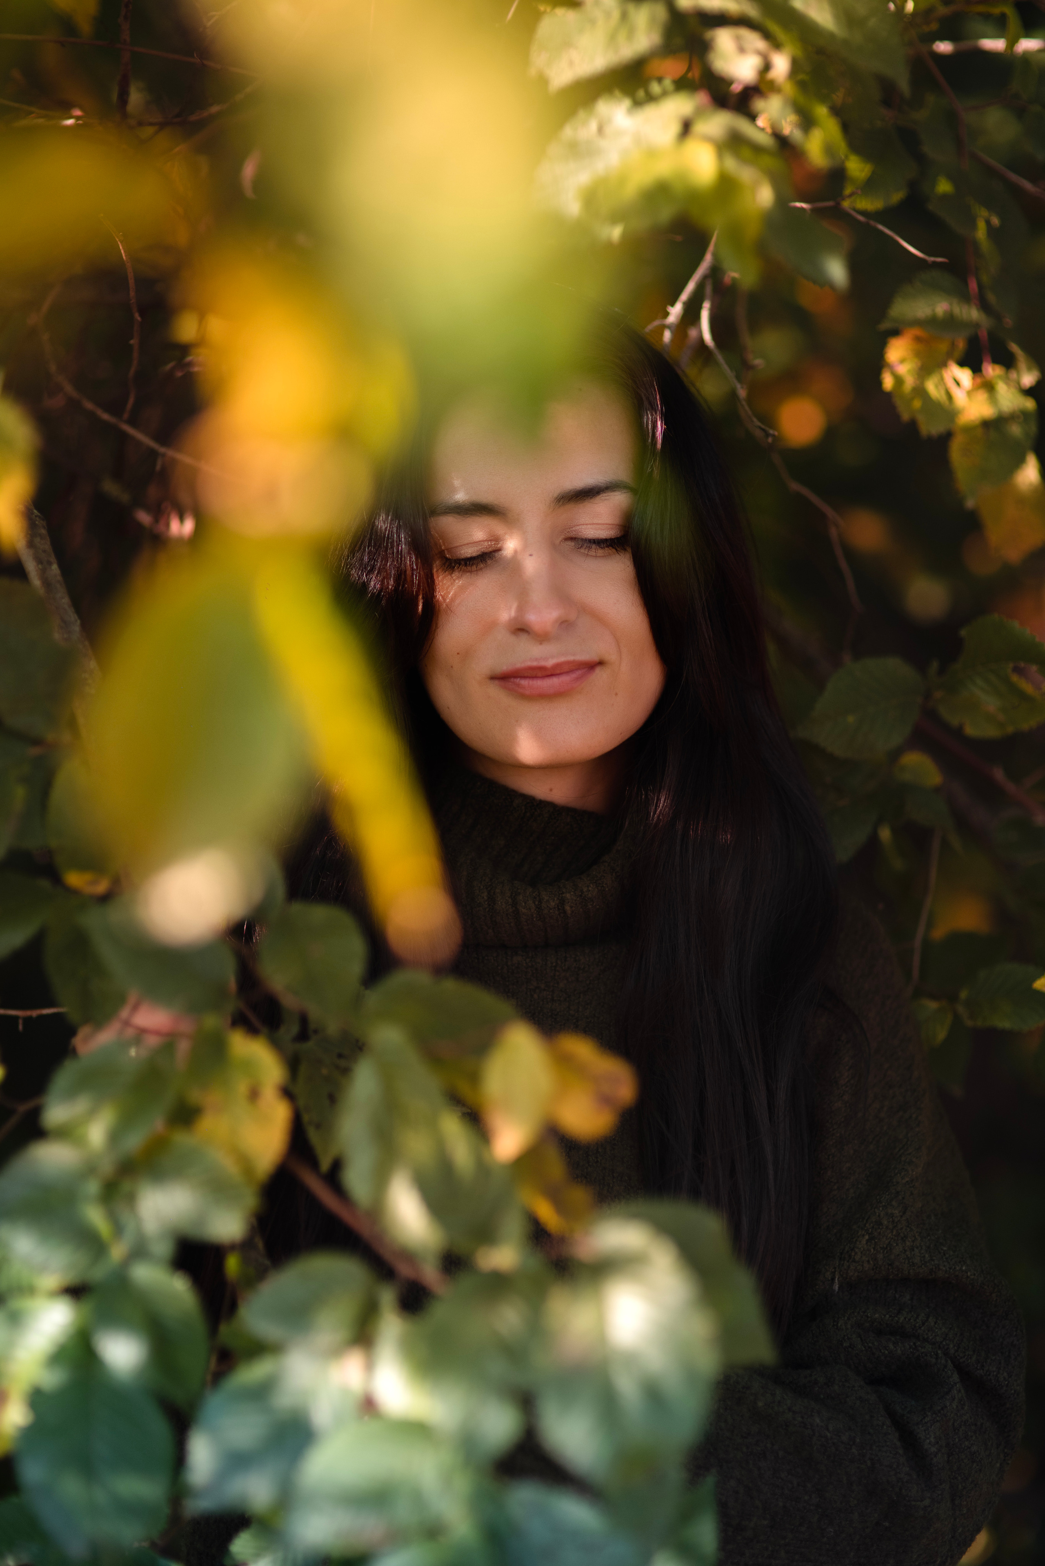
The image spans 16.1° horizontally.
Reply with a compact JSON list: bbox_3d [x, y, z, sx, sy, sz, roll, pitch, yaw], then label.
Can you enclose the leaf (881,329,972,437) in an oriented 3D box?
[{"bbox_3d":[0.204,-0.203,1.870,0.047,0.055,0.030,0,2,6],"label":"leaf"}]

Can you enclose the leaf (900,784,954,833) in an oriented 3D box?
[{"bbox_3d":[0.213,0.013,1.950,0.031,0.030,0.014,0,0,0],"label":"leaf"}]

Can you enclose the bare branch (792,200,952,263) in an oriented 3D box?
[{"bbox_3d":[0.176,-0.280,1.880,0.082,0.032,0.025,0,0,0],"label":"bare branch"}]

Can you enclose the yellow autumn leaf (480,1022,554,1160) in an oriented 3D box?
[{"bbox_3d":[-0.002,0.124,1.480,0.029,0.055,0.016,0,0,0],"label":"yellow autumn leaf"}]

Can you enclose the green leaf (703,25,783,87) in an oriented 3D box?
[{"bbox_3d":[0.107,-0.354,1.800,0.038,0.030,0.025,0,2,0],"label":"green leaf"}]

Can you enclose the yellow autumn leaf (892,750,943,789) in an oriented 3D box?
[{"bbox_3d":[0.207,-0.007,1.940,0.027,0.021,0.012,0,0,0],"label":"yellow autumn leaf"}]

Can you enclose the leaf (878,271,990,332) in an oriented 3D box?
[{"bbox_3d":[0.210,-0.245,1.880,0.056,0.034,0.035,0,2,6],"label":"leaf"}]

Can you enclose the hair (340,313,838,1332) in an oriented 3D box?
[{"bbox_3d":[0.027,0.019,1.860,0.265,0.515,0.230,0,2,3],"label":"hair"}]

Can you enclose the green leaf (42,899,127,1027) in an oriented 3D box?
[{"bbox_3d":[-0.189,0.078,1.600,0.038,0.056,0.018,0,0,0],"label":"green leaf"}]

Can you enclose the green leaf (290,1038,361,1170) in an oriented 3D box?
[{"bbox_3d":[-0.088,0.145,1.680,0.038,0.065,0.022,0,2,6],"label":"green leaf"}]

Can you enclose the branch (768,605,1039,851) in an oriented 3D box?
[{"bbox_3d":[0.206,-0.032,2.000,0.155,0.134,0.100,0,2,6],"label":"branch"}]

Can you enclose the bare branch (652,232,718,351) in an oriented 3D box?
[{"bbox_3d":[0.082,-0.249,1.870,0.034,0.062,0.022,0,0,0],"label":"bare branch"}]

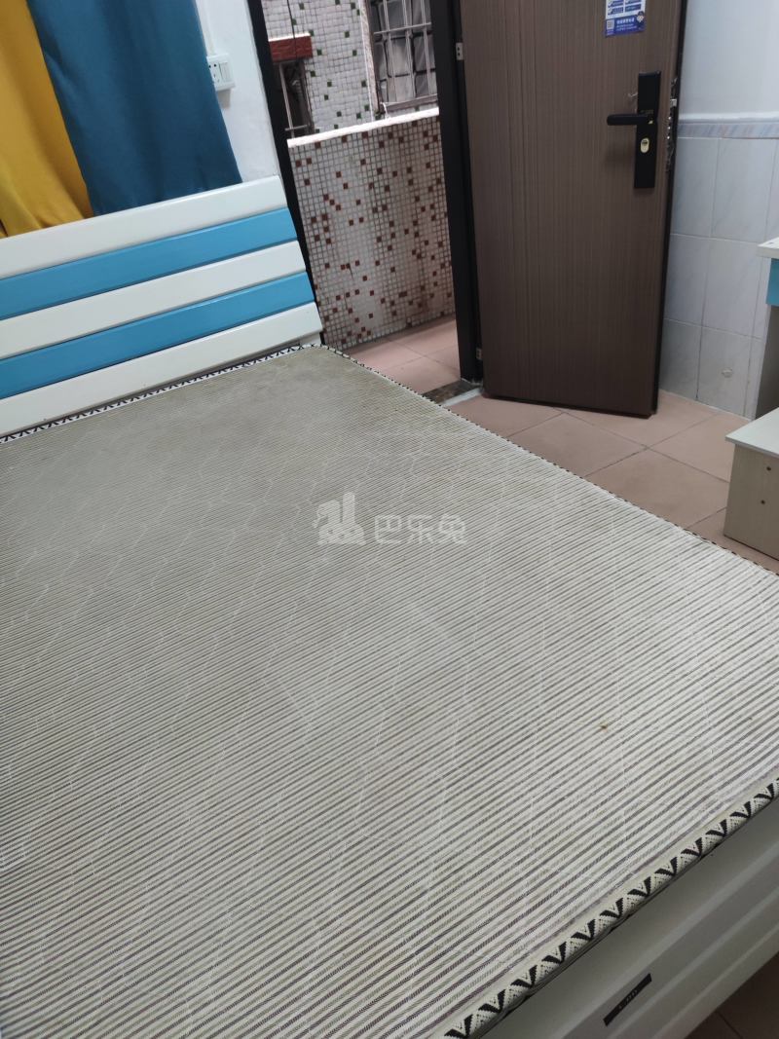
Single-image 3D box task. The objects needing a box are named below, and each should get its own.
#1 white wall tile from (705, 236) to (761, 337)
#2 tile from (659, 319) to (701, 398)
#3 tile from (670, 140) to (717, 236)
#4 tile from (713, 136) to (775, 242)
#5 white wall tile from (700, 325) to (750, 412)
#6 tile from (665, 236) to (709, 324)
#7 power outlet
[{"bbox_3d":[1.155,-0.779,2.421,0.010,0.300,0.200,-24,35,-21],"label":"white wall tile"},{"bbox_3d":[1.098,-0.612,2.733,0.010,0.293,0.200,-24,35,-21],"label":"tile"},{"bbox_3d":[1.009,-1.111,2.415,0.010,0.300,0.200,-24,35,-21],"label":"tile"},{"bbox_3d":[1.110,-1.030,2.261,0.010,0.300,0.200,-24,35,-21],"label":"tile"},{"bbox_3d":[1.199,-0.531,2.579,0.010,0.293,0.200,-24,35,-21],"label":"white wall tile"},{"bbox_3d":[1.054,-0.859,2.576,0.010,0.300,0.200,-24,35,-21],"label":"tile"},{"bbox_3d":[-0.513,-1.322,2.133,0.086,0.086,0.035,-24,35,-21],"label":"power outlet"}]

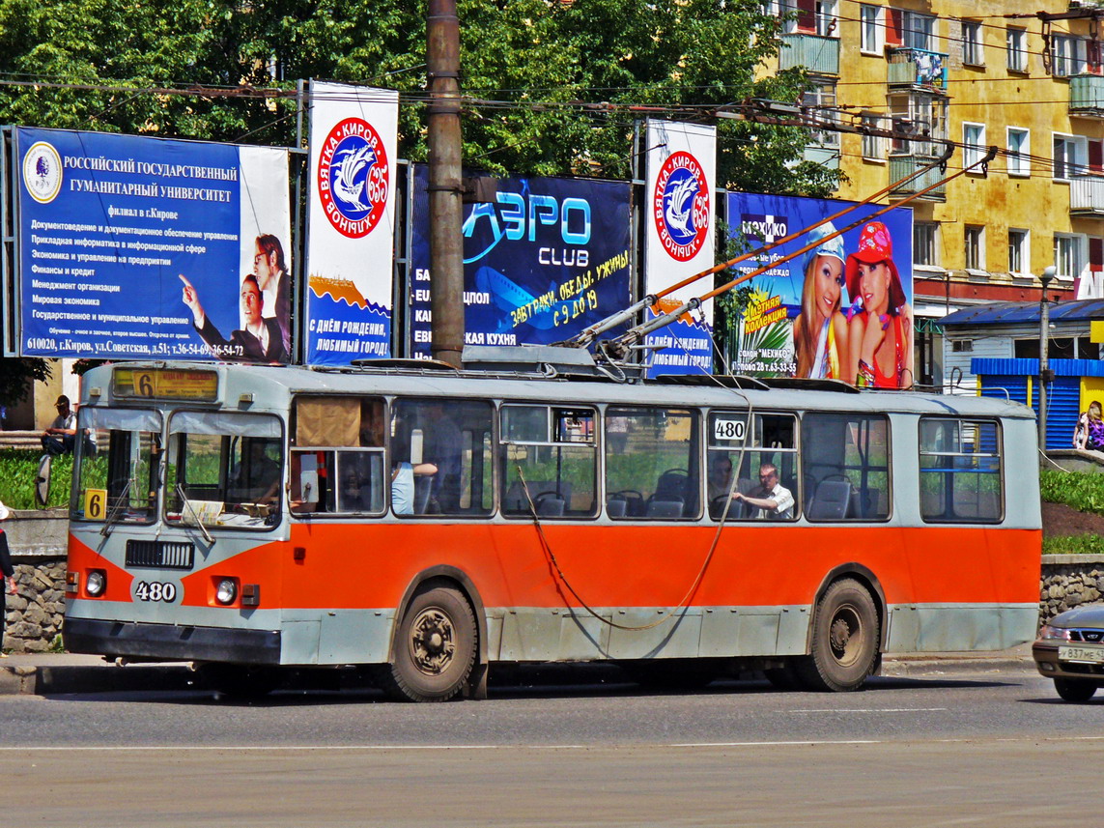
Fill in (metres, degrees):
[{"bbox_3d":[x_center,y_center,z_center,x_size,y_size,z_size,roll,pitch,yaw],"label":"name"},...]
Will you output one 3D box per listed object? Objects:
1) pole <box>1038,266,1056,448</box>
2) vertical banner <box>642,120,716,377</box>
[{"bbox_3d":[8.148,-0.774,88.000,0.280,3.380,0.280,1,0,0],"label":"pole"},{"bbox_3d":[1.941,-2.532,83.056,0.200,4.005,2.184,0,0,31],"label":"vertical banner"}]

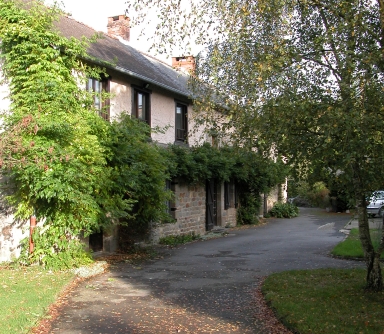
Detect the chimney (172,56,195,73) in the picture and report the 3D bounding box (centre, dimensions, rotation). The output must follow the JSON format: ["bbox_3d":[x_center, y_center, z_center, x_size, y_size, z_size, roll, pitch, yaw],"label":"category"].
[{"bbox_3d":[-0.400,-4.980,25.500,1.020,0.980,0.500,-1,-1,23],"label":"chimney"}]

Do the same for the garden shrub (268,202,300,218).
[{"bbox_3d":[4.880,2.270,27.600,1.600,0.880,1.450,-1,-1,23],"label":"garden shrub"}]

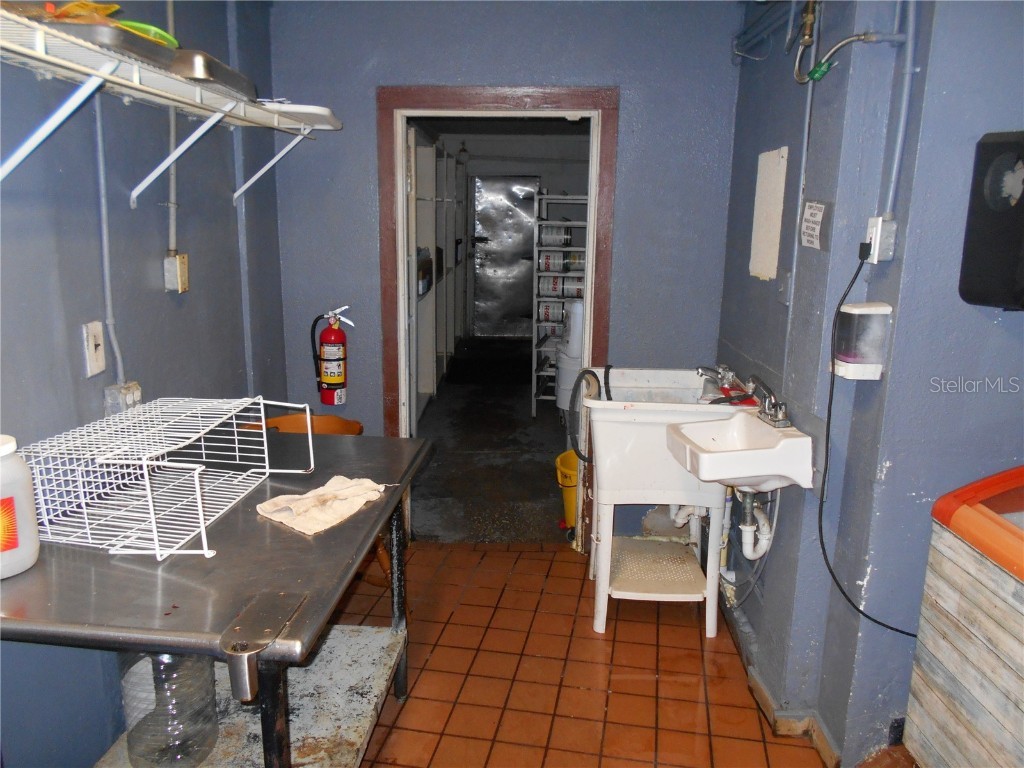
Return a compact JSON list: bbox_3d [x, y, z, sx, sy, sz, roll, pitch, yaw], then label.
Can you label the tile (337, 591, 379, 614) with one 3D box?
[{"bbox_3d":[-0.622,0.882,3.071,0.150,0.012,0.150,3,12,10],"label":"tile"}]

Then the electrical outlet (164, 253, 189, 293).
[{"bbox_3d":[-1.029,-0.337,2.355,0.045,0.112,0.068,1,12,1],"label":"electrical outlet"}]

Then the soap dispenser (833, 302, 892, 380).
[{"bbox_3d":[0.872,-0.105,1.911,0.091,0.179,0.107,1,12,1],"label":"soap dispenser"}]

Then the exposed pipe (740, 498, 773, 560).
[{"bbox_3d":[0.735,0.437,2.311,0.085,0.178,0.085,1,11,3],"label":"exposed pipe"}]

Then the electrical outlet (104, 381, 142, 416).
[{"bbox_3d":[-1.026,0.056,2.033,0.047,0.106,0.107,1,12,1],"label":"electrical outlet"}]

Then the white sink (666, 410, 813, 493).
[{"bbox_3d":[0.655,0.201,2.274,0.313,0.198,0.409,0,11,-2],"label":"white sink"}]

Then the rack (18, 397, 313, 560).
[{"bbox_3d":[-0.743,0.186,1.760,0.375,0.215,0.542,2,12,5],"label":"rack"}]

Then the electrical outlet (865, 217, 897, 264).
[{"bbox_3d":[0.898,-0.346,1.863,0.042,0.111,0.072,1,12,1],"label":"electrical outlet"}]

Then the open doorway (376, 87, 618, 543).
[{"bbox_3d":[-0.072,-0.244,3.538,1.035,2.103,0.150,1,11,3],"label":"open doorway"}]

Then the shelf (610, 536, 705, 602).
[{"bbox_3d":[0.570,0.759,3.161,0.385,0.050,0.506,1,11,3],"label":"shelf"}]

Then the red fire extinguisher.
[{"bbox_3d":[-0.806,-0.122,3.465,0.201,0.457,0.140,1,11,3],"label":"red fire extinguisher"}]

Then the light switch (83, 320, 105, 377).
[{"bbox_3d":[-1.026,-0.087,1.887,0.011,0.124,0.075,1,12,1],"label":"light switch"}]

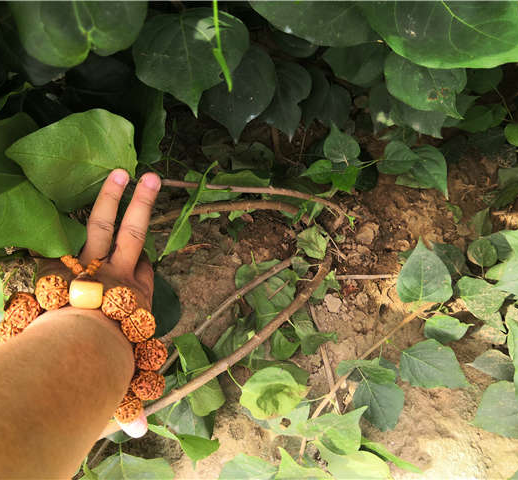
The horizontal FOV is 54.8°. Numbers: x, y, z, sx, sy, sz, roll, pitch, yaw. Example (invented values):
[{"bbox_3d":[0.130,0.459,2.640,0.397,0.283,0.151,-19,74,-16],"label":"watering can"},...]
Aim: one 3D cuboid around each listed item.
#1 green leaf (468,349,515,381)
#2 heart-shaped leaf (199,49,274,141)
[{"bbox_3d":[0.257,0.137,0.546,0.054,0.020,0.036,1,59,6],"label":"green leaf"},{"bbox_3d":[-0.020,-0.182,0.620,0.092,0.132,0.025,6,22,-4],"label":"heart-shaped leaf"}]

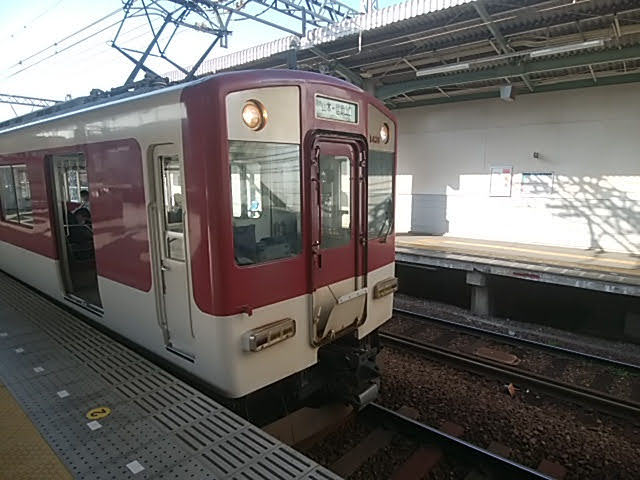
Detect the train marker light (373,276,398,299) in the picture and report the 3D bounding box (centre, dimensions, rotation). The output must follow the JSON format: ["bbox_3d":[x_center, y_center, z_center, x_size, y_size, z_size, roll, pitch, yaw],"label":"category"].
[{"bbox_3d":[0.802,0.577,4.936,0.112,0.140,0.490,6,11,33],"label":"train marker light"}]

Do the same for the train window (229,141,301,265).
[{"bbox_3d":[-0.422,-0.306,3.401,0.704,0.989,0.051,-9,12,-43],"label":"train window"}]

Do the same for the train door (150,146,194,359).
[{"bbox_3d":[-1.255,0.122,3.508,0.469,1.826,0.071,7,12,40],"label":"train door"}]

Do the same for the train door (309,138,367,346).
[{"bbox_3d":[0.197,0.018,4.101,0.112,1.969,0.785,7,12,40],"label":"train door"}]

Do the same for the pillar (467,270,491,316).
[{"bbox_3d":[3.386,1.133,8.684,0.326,0.908,0.367,7,12,40],"label":"pillar"}]

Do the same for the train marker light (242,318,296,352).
[{"bbox_3d":[-0.427,0.812,3.502,0.490,0.140,0.112,-9,12,-43],"label":"train marker light"}]

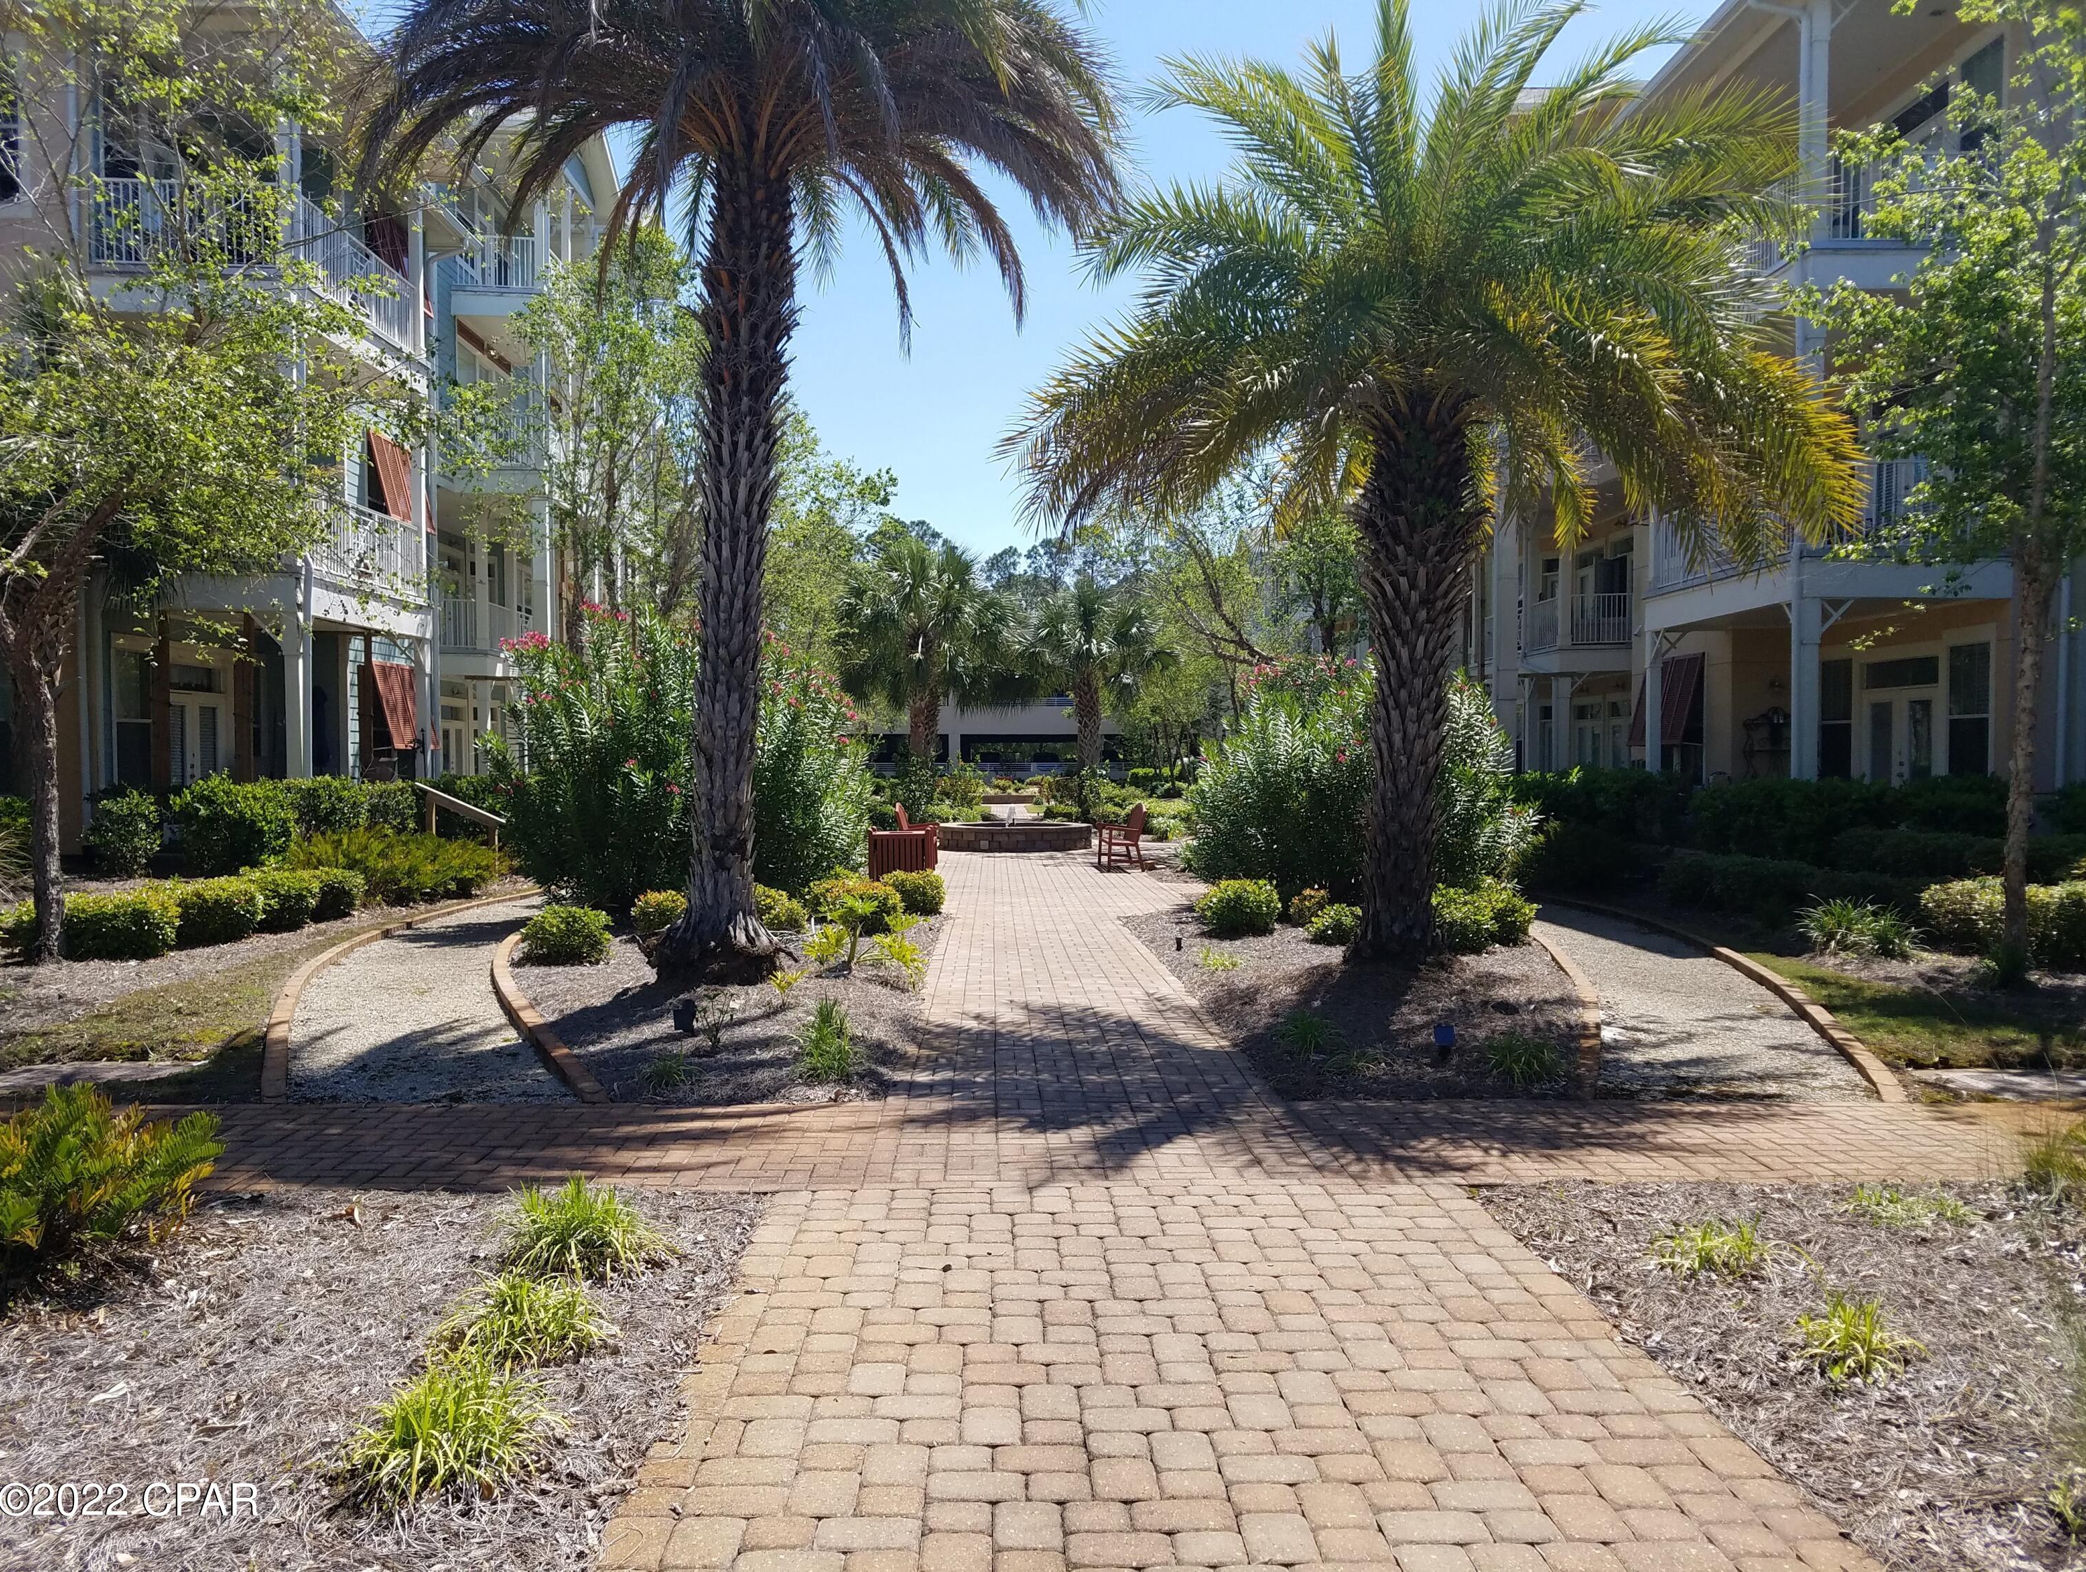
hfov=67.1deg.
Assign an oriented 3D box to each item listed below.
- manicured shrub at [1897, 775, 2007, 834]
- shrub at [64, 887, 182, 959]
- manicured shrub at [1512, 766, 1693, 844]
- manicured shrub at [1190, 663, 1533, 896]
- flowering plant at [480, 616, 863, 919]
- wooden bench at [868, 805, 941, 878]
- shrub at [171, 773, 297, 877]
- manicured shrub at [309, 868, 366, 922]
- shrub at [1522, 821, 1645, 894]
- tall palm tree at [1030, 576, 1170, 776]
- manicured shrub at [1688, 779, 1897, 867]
[{"bbox_3d":[11.500,0.400,20.000,1.300,1.050,1.100,0,1,0],"label":"manicured shrub"},{"bbox_3d":[-7.420,1.100,12.700,0.880,0.550,0.820,0,1,0],"label":"shrub"},{"bbox_3d":[8.550,0.330,24.000,2.700,1.200,1.700,0,1,0],"label":"manicured shrub"},{"bbox_3d":[4.100,-0.100,20.300,4.100,2.900,3.500,0,1,0],"label":"manicured shrub"},{"bbox_3d":[-4.200,-0.320,18.500,4.100,3.350,3.700,0,1,0],"label":"flowering plant"},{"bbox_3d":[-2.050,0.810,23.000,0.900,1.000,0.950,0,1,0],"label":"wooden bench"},{"bbox_3d":[-9.650,0.470,18.700,1.350,1.120,1.200,0,1,0],"label":"shrub"},{"bbox_3d":[-7.020,1.070,15.600,0.680,0.530,0.700,0,1,0],"label":"manicured shrub"},{"bbox_3d":[6.850,0.900,20.000,1.500,0.880,1.300,0,1,0],"label":"shrub"},{"bbox_3d":[1.440,-2.250,40.000,3.600,6.000,3.500,0,1,0],"label":"tall palm tree"},{"bbox_3d":[9.500,0.430,20.100,2.450,1.080,1.400,0,1,0],"label":"manicured shrub"}]

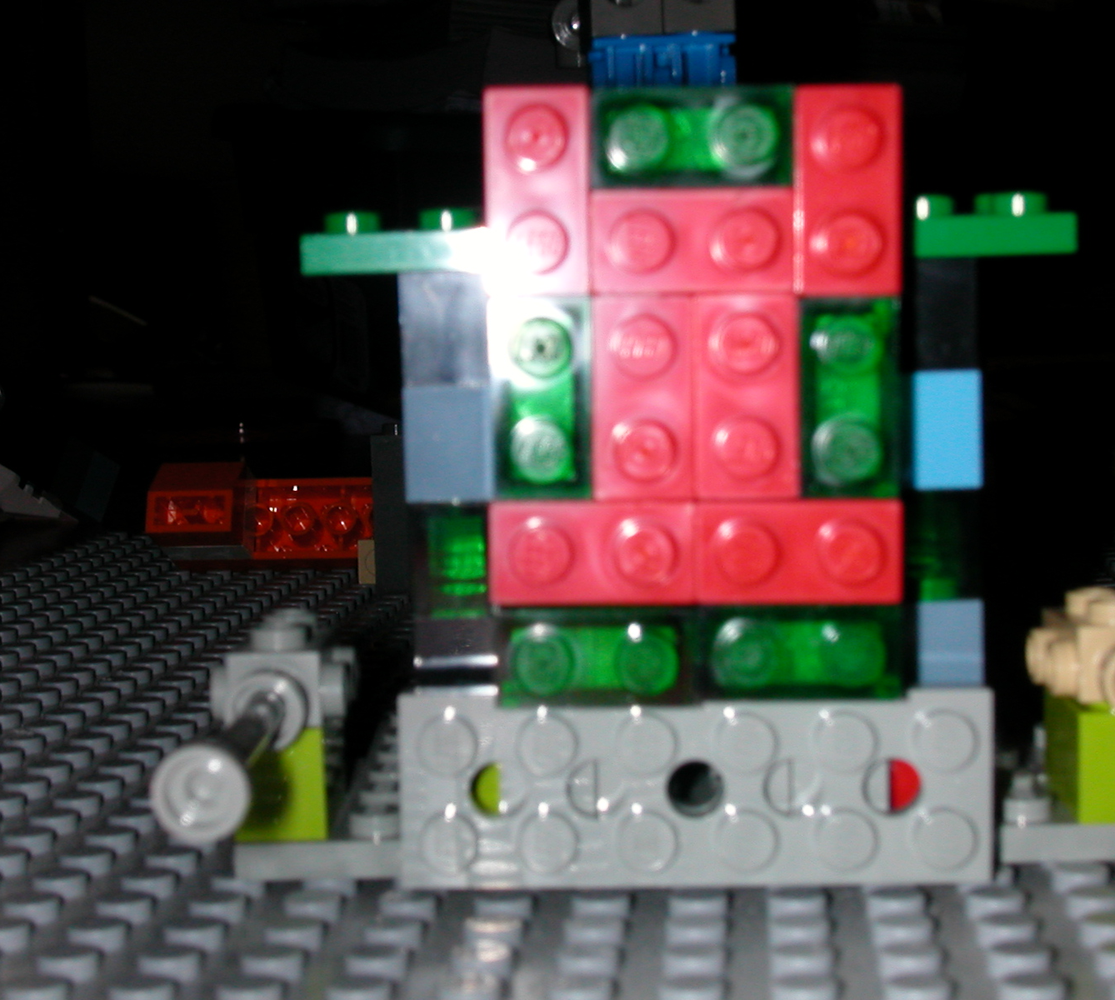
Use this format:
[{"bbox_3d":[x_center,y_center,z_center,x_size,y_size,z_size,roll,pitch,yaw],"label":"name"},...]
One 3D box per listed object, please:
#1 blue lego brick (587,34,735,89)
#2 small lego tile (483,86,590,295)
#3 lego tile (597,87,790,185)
[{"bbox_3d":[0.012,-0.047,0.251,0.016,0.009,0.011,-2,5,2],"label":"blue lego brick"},{"bbox_3d":[-0.001,-0.024,0.176,0.008,0.016,0.011,0,4,2],"label":"small lego tile"},{"bbox_3d":[0.010,-0.028,0.175,0.016,0.008,0.011,0,4,2],"label":"lego tile"}]

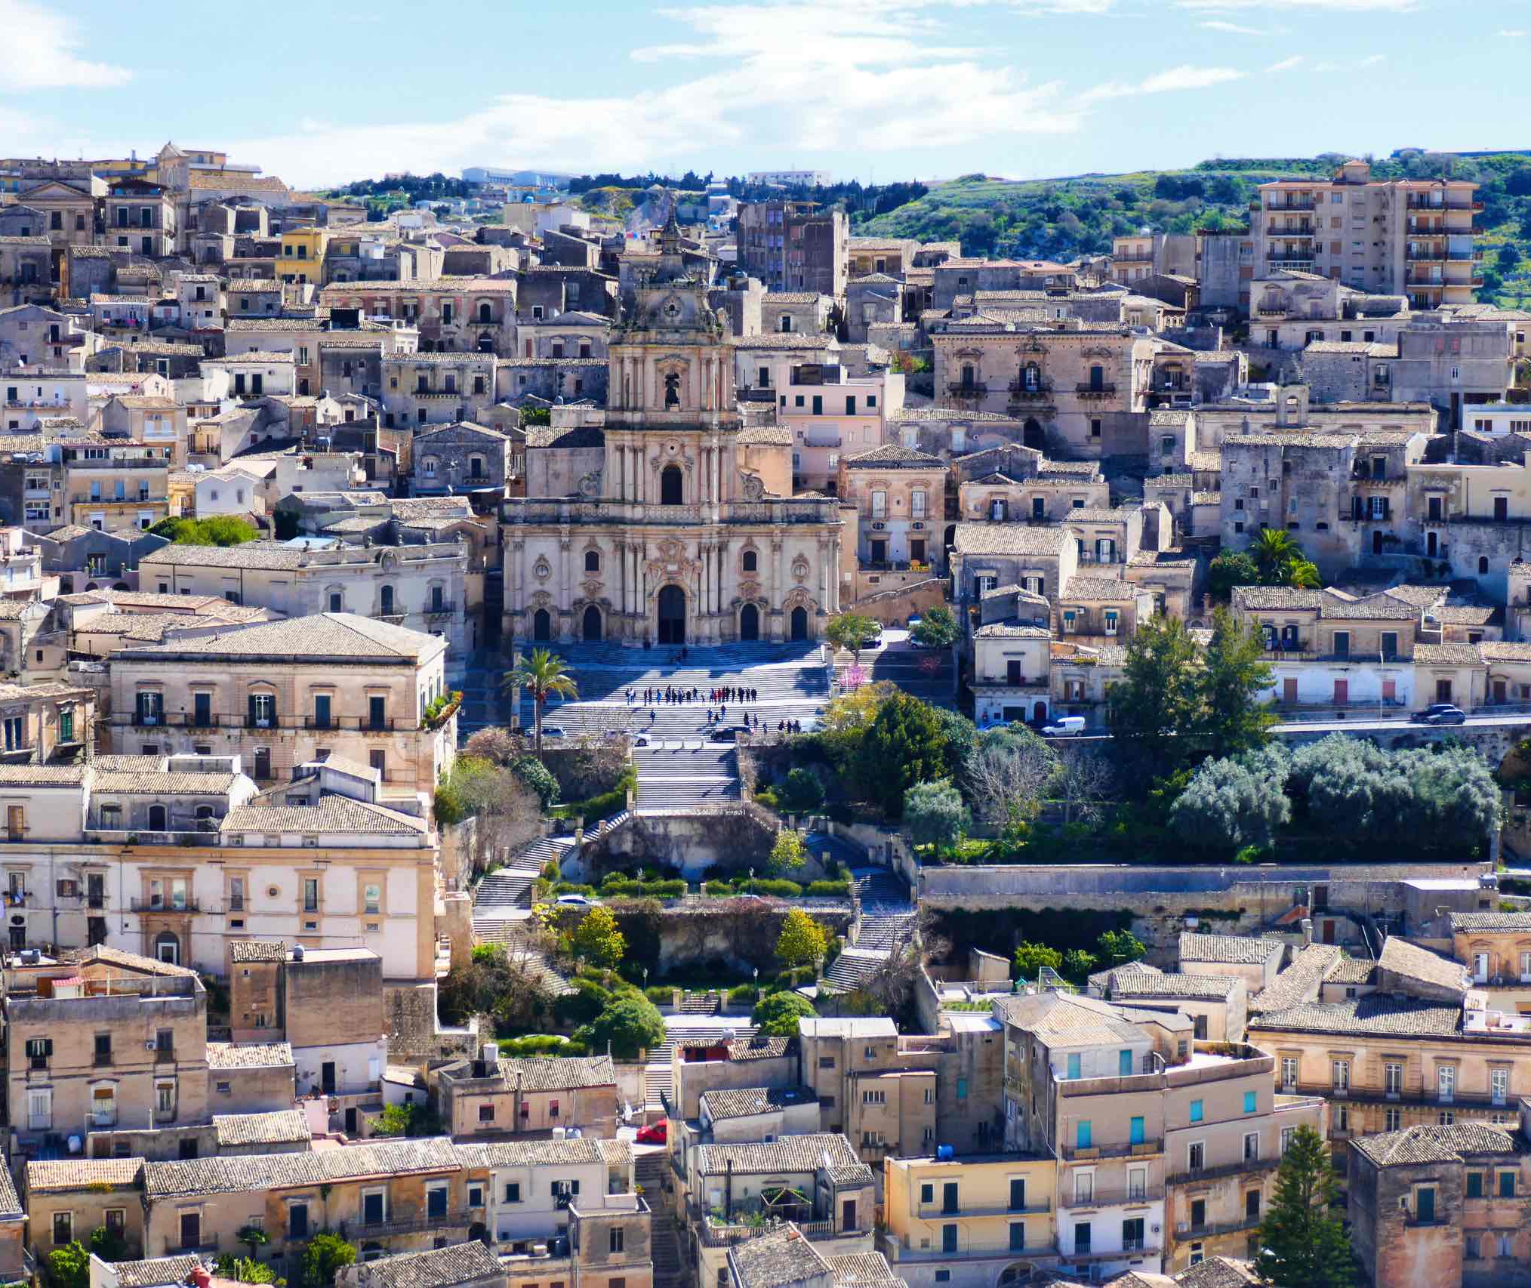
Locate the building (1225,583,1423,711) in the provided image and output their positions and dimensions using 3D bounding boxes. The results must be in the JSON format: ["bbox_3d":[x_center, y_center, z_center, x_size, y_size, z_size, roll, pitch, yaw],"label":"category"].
[{"bbox_3d":[58.540,0.520,326.000,18.860,12.760,10.000,1,5,5],"label":"building"}]

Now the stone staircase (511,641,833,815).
[{"bbox_3d":[-9.660,8.510,338.000,34.500,14.400,43.410,0,5,-6],"label":"stone staircase"}]

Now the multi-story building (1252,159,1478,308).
[{"bbox_3d":[77.960,-52.330,406.000,26.770,20.550,14.000,0,5,2],"label":"multi-story building"}]

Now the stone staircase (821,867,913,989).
[{"bbox_3d":[9.610,25.990,285.000,7.500,8.500,11.500,2,5,14],"label":"stone staircase"}]

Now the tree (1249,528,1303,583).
[{"bbox_3d":[55.870,-8.760,340.000,5.600,7.500,5.600,0,5,0],"label":"tree"}]

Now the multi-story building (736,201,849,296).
[{"bbox_3d":[3.640,-49.640,398.000,12.300,13.500,11.000,1,5,9],"label":"multi-story building"}]

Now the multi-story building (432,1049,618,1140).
[{"bbox_3d":[-18.450,34.800,238.000,12.930,5.490,7.500,-1,5,-17],"label":"multi-story building"}]

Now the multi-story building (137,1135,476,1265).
[{"bbox_3d":[-31.730,39.260,215.000,22.130,6.990,8.500,-1,5,-17],"label":"multi-story building"}]

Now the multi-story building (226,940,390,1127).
[{"bbox_3d":[-37.590,32.100,256.000,12.000,12.600,8.500,-2,6,-19],"label":"multi-story building"}]

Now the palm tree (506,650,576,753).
[{"bbox_3d":[-23.360,6.240,325.000,7.400,11.300,7.400,0,5,0],"label":"palm tree"}]

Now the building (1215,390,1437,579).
[{"bbox_3d":[63.750,-17.740,354.000,23.500,18.500,13.000,2,6,17],"label":"building"}]

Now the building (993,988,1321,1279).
[{"bbox_3d":[29.610,36.990,236.000,21.910,18.500,11.000,-2,5,-22],"label":"building"}]

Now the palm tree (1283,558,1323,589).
[{"bbox_3d":[59.200,-7.490,343.000,4.500,4.200,4.500,0,5,0],"label":"palm tree"}]

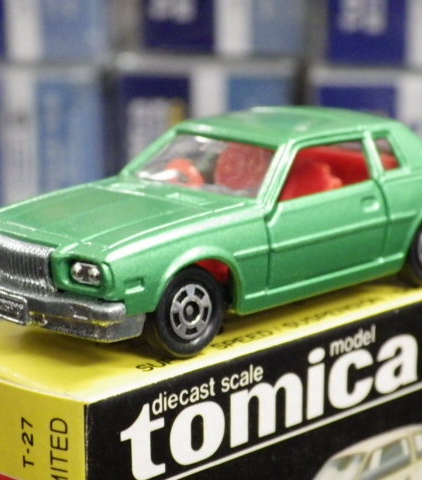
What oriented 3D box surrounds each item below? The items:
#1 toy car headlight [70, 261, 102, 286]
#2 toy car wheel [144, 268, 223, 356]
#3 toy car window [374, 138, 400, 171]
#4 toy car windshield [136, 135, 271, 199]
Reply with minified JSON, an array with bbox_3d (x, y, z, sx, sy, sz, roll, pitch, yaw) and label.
[{"bbox_3d":[-0.012,0.003,0.156,0.004,0.002,0.001,9,16,36],"label":"toy car headlight"},{"bbox_3d":[-0.003,0.007,0.163,0.003,0.009,0.009,12,17,43],"label":"toy car wheel"},{"bbox_3d":[0.020,-0.010,0.185,0.003,0.004,0.001,-13,-1,-44],"label":"toy car window"},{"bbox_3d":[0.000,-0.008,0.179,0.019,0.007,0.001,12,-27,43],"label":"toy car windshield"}]

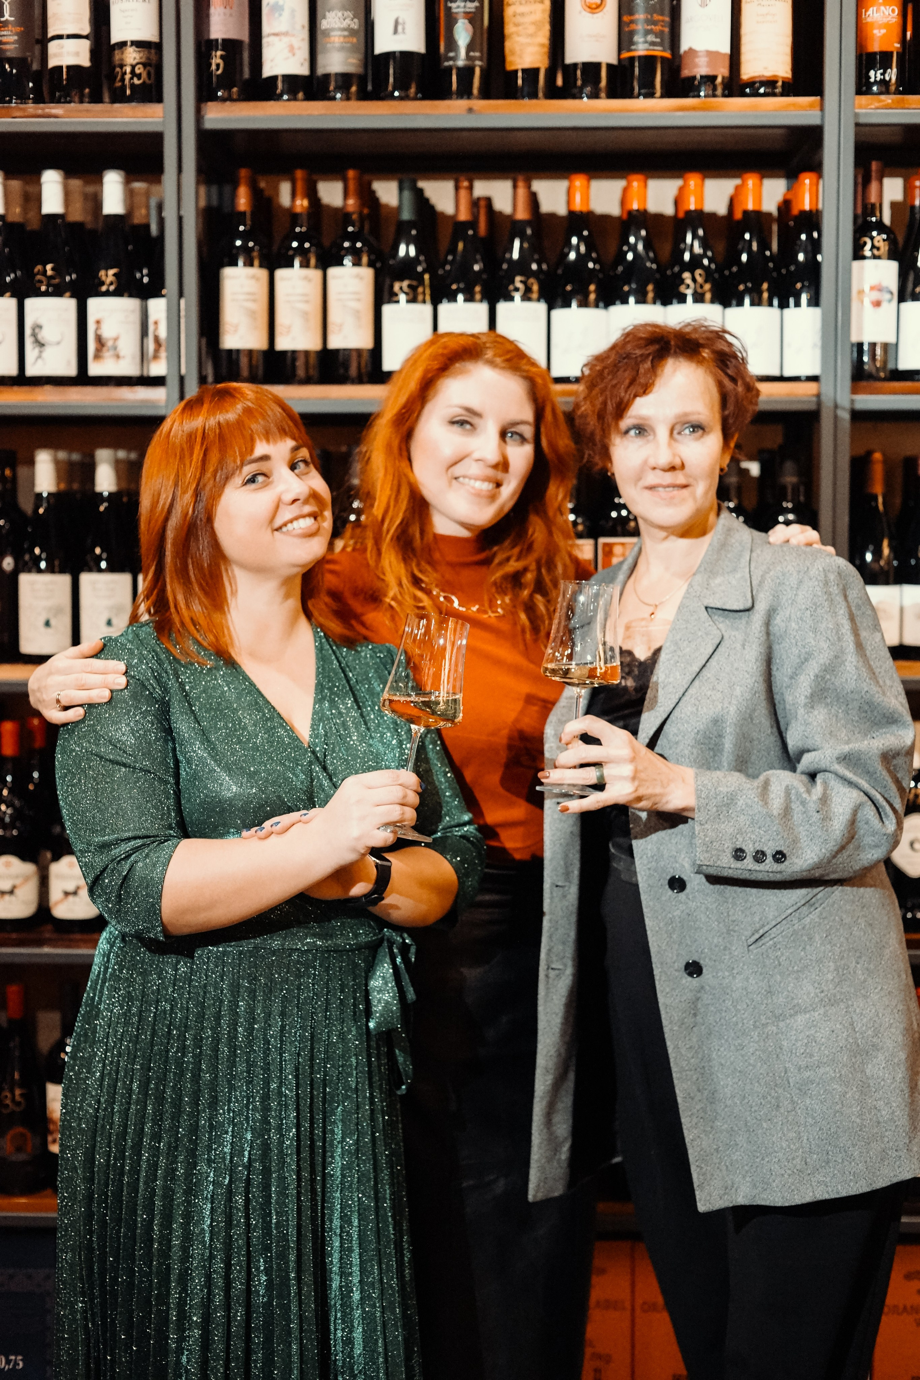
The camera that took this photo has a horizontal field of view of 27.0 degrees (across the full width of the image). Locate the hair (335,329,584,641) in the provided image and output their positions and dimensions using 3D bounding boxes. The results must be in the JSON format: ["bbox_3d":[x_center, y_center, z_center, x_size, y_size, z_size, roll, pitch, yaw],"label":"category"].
[{"bbox_3d":[-0.003,-0.235,2.240,0.275,0.365,0.250,-1,4,-7],"label":"hair"}]

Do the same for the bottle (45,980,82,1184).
[{"bbox_3d":[-0.569,0.578,2.806,0.076,0.303,0.076,0,4,2],"label":"bottle"}]

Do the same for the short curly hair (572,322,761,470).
[{"bbox_3d":[0.235,-0.333,2.190,0.215,0.180,0.215,1,4,9],"label":"short curly hair"}]

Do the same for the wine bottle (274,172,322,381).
[{"bbox_3d":[-0.233,-0.586,2.739,0.074,0.304,0.074,0,4,1],"label":"wine bottle"}]

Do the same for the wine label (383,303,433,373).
[{"bbox_3d":[-0.073,-0.494,2.685,0.075,0.095,0.030,0,4,2],"label":"wine label"}]

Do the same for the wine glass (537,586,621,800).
[{"bbox_3d":[0.128,-0.002,2.020,0.083,0.221,0.083,5,4,1],"label":"wine glass"}]

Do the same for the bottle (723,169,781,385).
[{"bbox_3d":[0.417,-0.582,2.727,0.083,0.297,0.083,0,4,1],"label":"bottle"}]

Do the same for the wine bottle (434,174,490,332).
[{"bbox_3d":[0.005,-0.580,2.735,0.079,0.293,0.079,0,4,1],"label":"wine bottle"}]

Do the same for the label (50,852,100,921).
[{"bbox_3d":[-0.564,0.292,2.783,0.076,0.095,0.022,0,4,1],"label":"label"}]

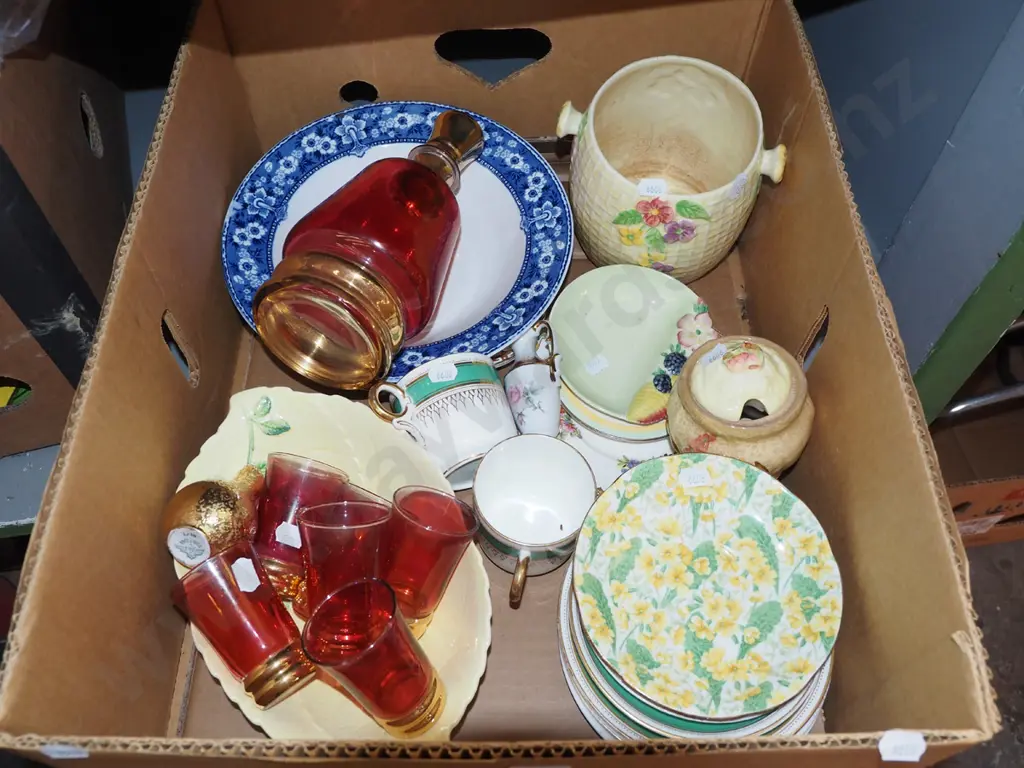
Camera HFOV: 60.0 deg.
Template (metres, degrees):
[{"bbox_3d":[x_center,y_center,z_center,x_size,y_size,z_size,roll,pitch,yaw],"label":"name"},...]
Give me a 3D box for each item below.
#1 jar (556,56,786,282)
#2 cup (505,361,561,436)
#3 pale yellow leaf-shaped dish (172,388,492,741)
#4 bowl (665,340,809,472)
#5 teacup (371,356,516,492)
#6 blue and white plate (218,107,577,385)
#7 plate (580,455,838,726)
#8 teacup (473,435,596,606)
[{"bbox_3d":[0.113,-0.152,0.663,0.164,0.130,0.140,14,68,7],"label":"jar"},{"bbox_3d":[0.021,0.022,0.615,0.048,0.040,0.060,-4,62,-2],"label":"cup"},{"bbox_3d":[-0.112,0.111,0.558,0.180,0.047,0.265,-24,62,-14],"label":"pale yellow leaf-shaped dish"},{"bbox_3d":[0.158,0.015,0.614,0.100,0.092,0.100,-5,55,8],"label":"bowl"},{"bbox_3d":[-0.044,0.029,0.579,0.100,0.075,0.067,-8,63,-40],"label":"teacup"},{"bbox_3d":[-0.083,-0.108,0.655,0.253,0.026,0.253,0,60,0],"label":"blue and white plate"},{"bbox_3d":[0.118,0.122,0.545,0.162,0.020,0.162,0,63,0],"label":"plate"},{"bbox_3d":[0.012,0.095,0.581,0.078,0.061,0.109,9,58,5],"label":"teacup"}]

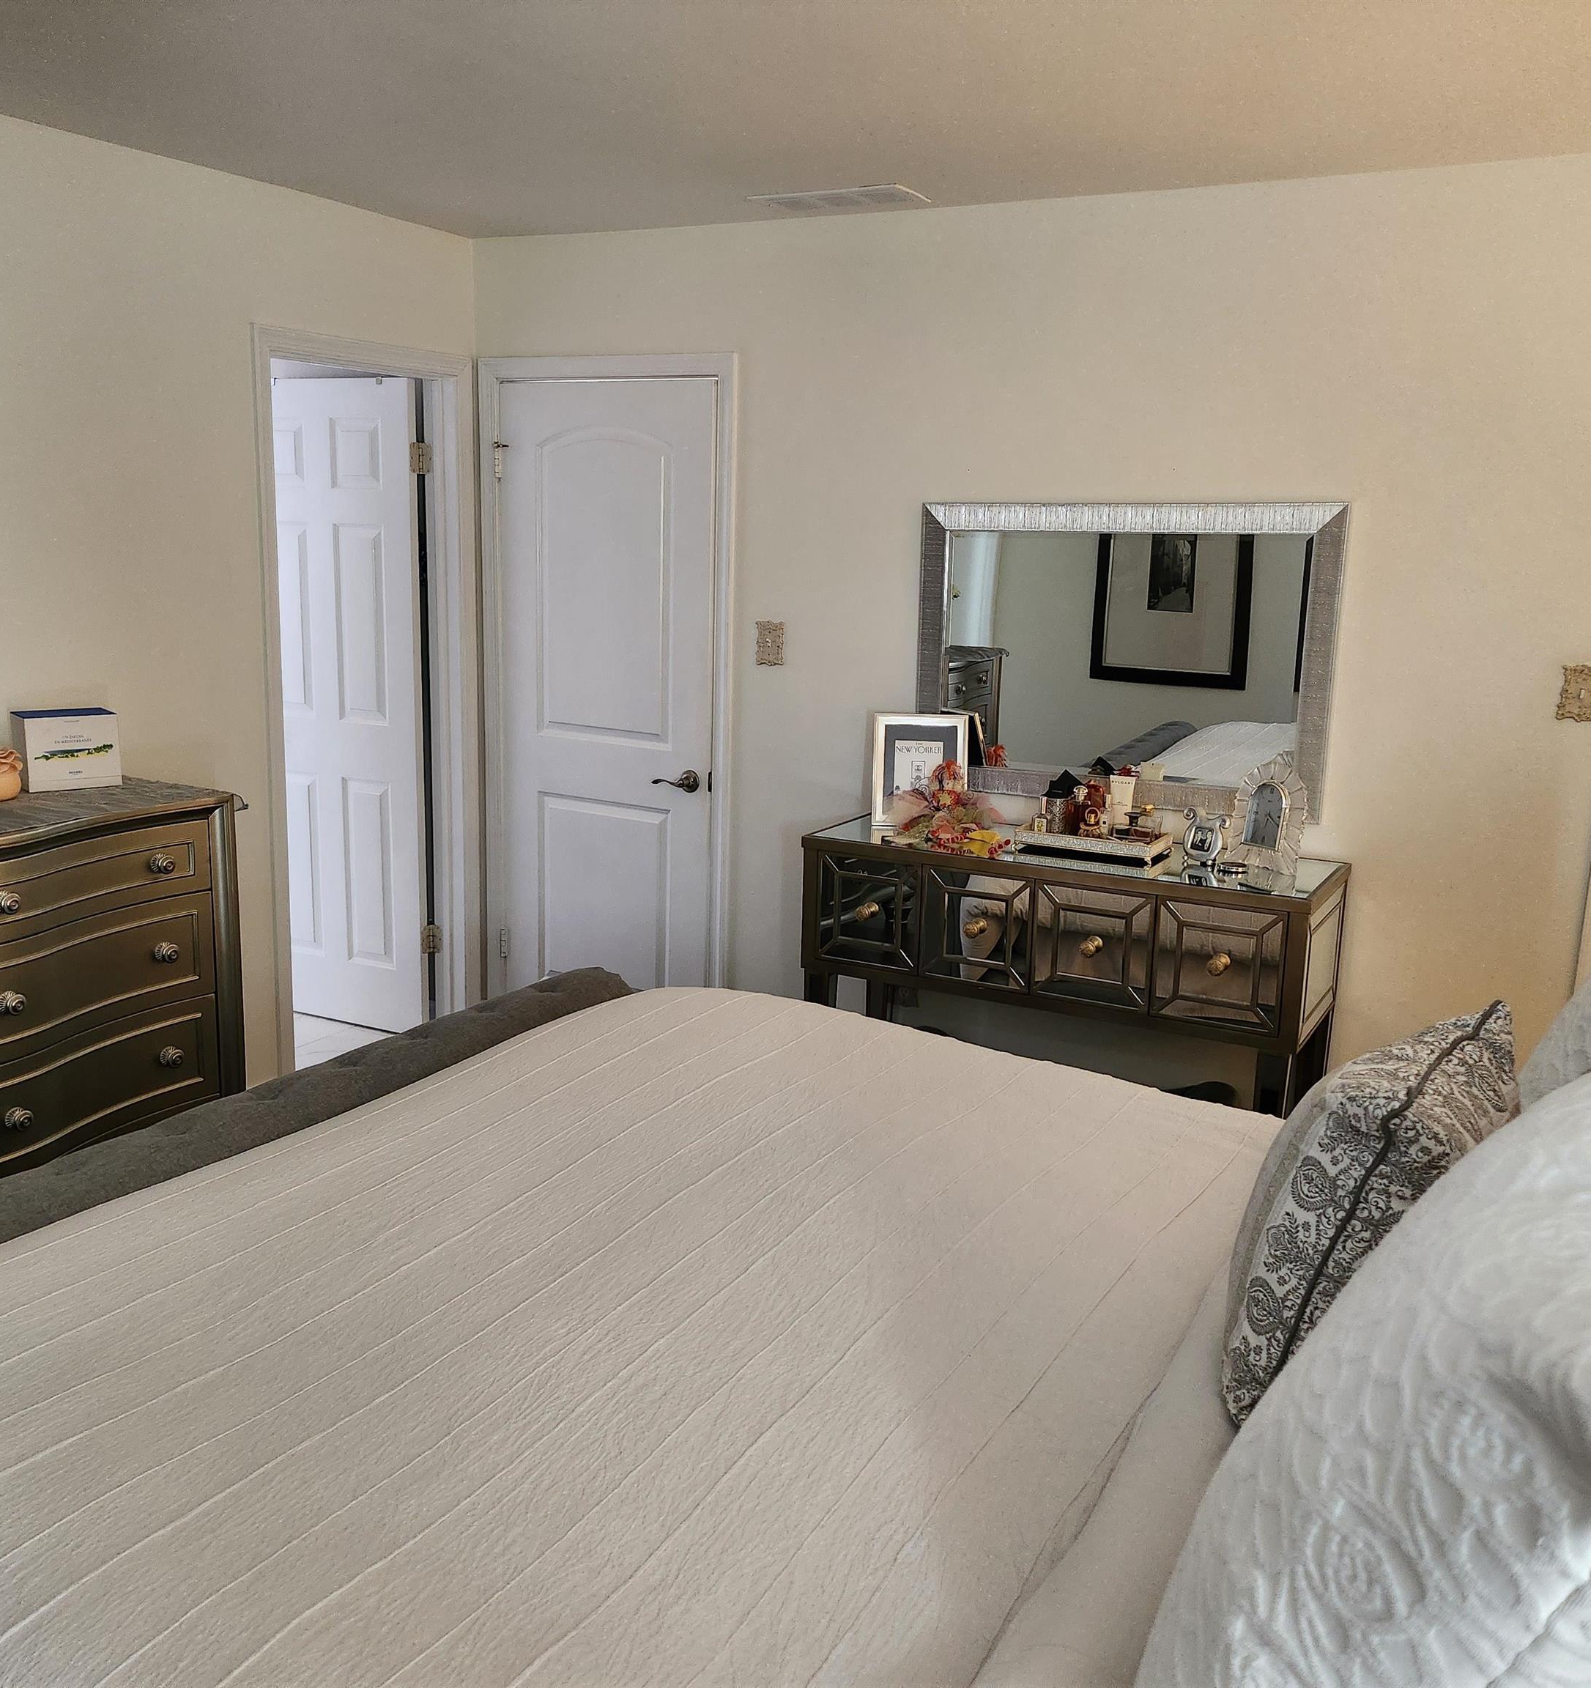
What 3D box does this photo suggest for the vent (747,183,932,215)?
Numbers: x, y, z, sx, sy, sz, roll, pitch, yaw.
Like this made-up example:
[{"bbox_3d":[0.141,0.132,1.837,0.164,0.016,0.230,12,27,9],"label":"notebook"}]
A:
[{"bbox_3d":[0.107,-1.620,3.946,0.420,0.018,0.205,8,13,28],"label":"vent"}]

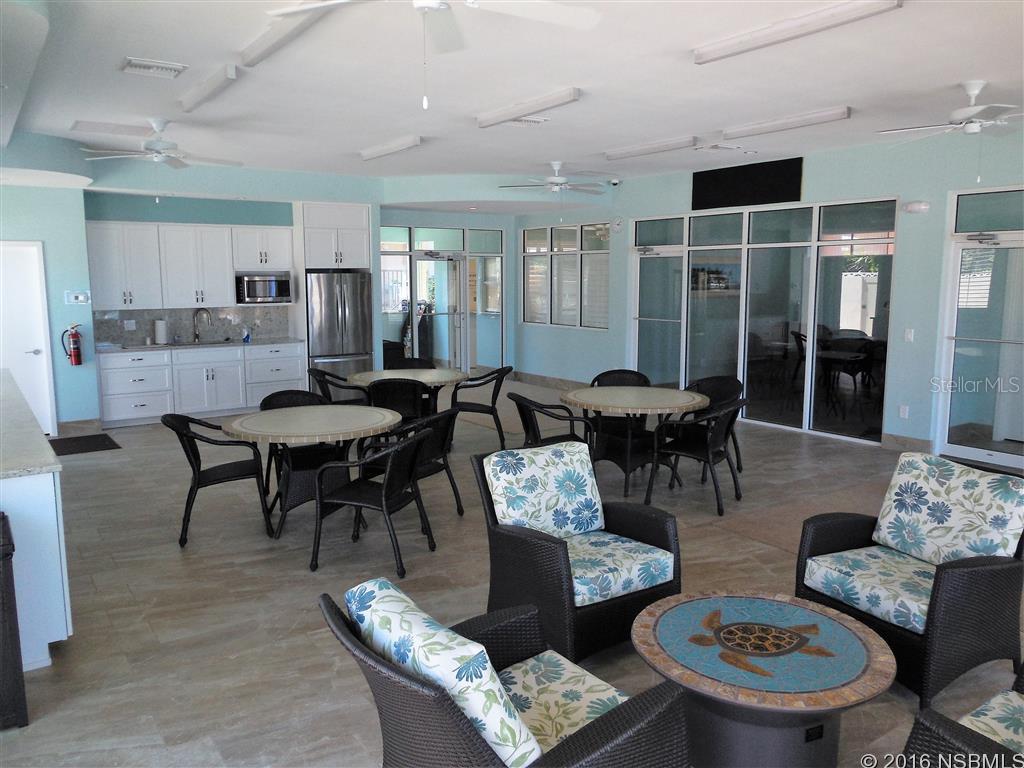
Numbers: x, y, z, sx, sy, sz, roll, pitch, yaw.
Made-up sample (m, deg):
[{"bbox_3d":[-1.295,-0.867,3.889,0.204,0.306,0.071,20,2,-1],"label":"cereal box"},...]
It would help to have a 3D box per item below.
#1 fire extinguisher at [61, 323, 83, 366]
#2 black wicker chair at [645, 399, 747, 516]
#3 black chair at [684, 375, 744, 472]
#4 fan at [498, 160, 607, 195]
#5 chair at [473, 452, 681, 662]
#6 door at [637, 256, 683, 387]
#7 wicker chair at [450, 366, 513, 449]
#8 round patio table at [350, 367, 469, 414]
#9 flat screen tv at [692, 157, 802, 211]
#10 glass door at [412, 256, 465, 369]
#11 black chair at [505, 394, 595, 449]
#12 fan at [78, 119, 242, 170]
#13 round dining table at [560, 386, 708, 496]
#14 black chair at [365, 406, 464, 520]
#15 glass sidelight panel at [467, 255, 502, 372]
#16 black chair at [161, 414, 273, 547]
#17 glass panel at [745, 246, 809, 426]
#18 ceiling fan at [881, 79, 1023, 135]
[{"bbox_3d":[-4.857,-0.436,8.163,0.230,0.490,0.160,-5,9,-30],"label":"fire extinguisher"},{"bbox_3d":[1.461,0.496,5.715,0.660,0.840,0.600,5,10,32],"label":"black wicker chair"},{"bbox_3d":[1.728,0.364,6.640,0.660,0.840,0.600,-7,10,-38],"label":"black chair"},{"bbox_3d":[0.505,-2.403,8.604,1.290,0.360,1.290,0,8,0],"label":"fan"},{"bbox_3d":[0.319,0.767,3.757,0.680,0.830,0.850,-5,9,-33],"label":"chair"},{"bbox_3d":[1.984,-0.735,10.063,0.060,2.050,0.820,-6,10,-37],"label":"door"},{"bbox_3d":[-0.315,0.230,7.634,0.620,0.830,0.570,0,8,0],"label":"wicker chair"},{"bbox_3d":[-1.023,0.301,7.479,1.220,0.744,1.220,0,8,0],"label":"round patio table"},{"bbox_3d":[2.744,-2.367,8.829,0.060,0.480,1.513,-6,10,-37],"label":"flat screen tv"},{"bbox_3d":[-1.187,-1.019,12.059,0.891,2.090,0.060,-4,9,-25],"label":"glass door"},{"bbox_3d":[0.299,0.469,5.928,0.660,0.840,0.600,-2,8,-12],"label":"black chair"},{"bbox_3d":[-2.985,-2.058,6.290,1.320,0.360,1.320,-6,10,-37],"label":"fan"},{"bbox_3d":[1.017,0.480,6.175,1.220,0.744,1.220,0,8,0],"label":"round dining table"},{"bbox_3d":[-0.696,0.561,5.298,0.660,0.840,0.600,4,9,28],"label":"black chair"},{"bbox_3d":[-0.441,-1.100,12.241,0.730,2.050,0.060,-6,11,-36],"label":"glass sidelight panel"},{"bbox_3d":[-2.024,0.594,5.095,0.660,0.840,0.600,-3,9,-21],"label":"black chair"},{"bbox_3d":[3.084,-0.542,8.658,0.050,2.060,0.835,-6,10,-36],"label":"glass panel"},{"bbox_3d":[3.207,-1.928,5.174,1.300,0.360,1.300,0,8,0],"label":"ceiling fan"}]

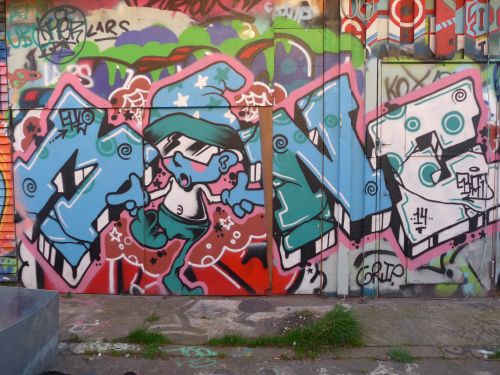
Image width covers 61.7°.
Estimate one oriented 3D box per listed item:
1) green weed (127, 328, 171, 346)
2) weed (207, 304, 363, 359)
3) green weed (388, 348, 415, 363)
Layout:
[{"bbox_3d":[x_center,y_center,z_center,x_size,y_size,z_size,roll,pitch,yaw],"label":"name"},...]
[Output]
[{"bbox_3d":[-0.710,1.055,2.939,0.285,0.085,0.150,0,3,0],"label":"green weed"},{"bbox_3d":[0.224,0.975,2.885,1.030,0.250,0.340,0,3,0],"label":"weed"},{"bbox_3d":[0.968,1.078,2.695,0.155,0.065,0.110,0,3,0],"label":"green weed"}]

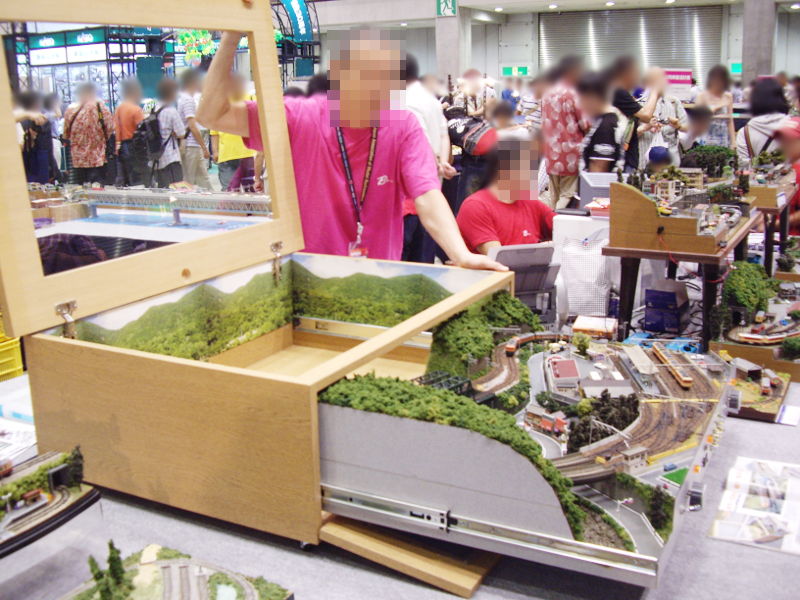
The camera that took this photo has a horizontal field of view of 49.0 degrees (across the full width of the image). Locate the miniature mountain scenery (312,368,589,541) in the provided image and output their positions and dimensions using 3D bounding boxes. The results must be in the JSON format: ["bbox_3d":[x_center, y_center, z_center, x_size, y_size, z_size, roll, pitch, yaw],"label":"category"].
[{"bbox_3d":[0.083,0.210,1.259,0.402,0.145,0.124,7,16,27],"label":"miniature mountain scenery"}]

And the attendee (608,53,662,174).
[{"bbox_3d":[1.956,-1.166,7.300,0.460,1.639,0.480,0,14,6],"label":"attendee"}]

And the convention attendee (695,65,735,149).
[{"bbox_3d":[3.102,-1.509,8.692,0.430,1.569,0.320,1,14,9],"label":"convention attendee"}]

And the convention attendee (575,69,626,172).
[{"bbox_3d":[1.248,-0.675,5.601,0.380,1.560,0.450,-3,14,-10],"label":"convention attendee"}]

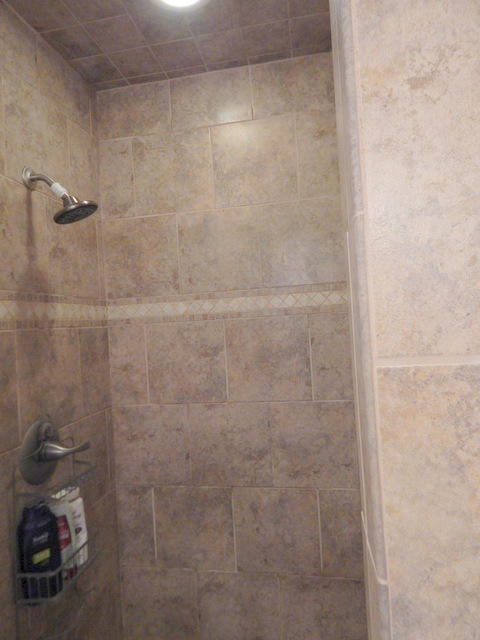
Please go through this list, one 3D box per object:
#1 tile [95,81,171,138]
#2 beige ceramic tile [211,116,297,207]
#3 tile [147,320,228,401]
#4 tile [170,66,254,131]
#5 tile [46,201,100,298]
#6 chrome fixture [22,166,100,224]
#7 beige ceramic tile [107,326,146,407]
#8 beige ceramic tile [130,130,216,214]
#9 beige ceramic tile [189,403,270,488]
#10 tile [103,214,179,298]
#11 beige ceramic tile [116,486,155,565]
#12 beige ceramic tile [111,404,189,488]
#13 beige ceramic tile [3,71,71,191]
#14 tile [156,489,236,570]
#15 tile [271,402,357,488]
[{"bbox_3d":[-0.420,-0.822,1.607,0.309,0.200,0.012,-3,0,10],"label":"tile"},{"bbox_3d":[0.053,-0.587,1.523,0.314,0.314,0.012,-3,0,10],"label":"beige ceramic tile"},{"bbox_3d":[-0.199,0.163,1.527,0.303,0.303,0.010,-3,-1,10],"label":"tile"},{"bbox_3d":[-0.110,-0.839,1.551,0.314,0.200,0.012,-3,0,10],"label":"tile"},{"bbox_3d":[-0.564,-0.230,1.385,0.010,0.303,0.303,-3,-1,10],"label":"tile"},{"bbox_3d":[-0.497,-0.360,1.144,0.205,0.166,0.126,-3,0,10],"label":"chrome fixture"},{"bbox_3d":[-0.423,0.175,1.554,0.141,0.301,0.011,-3,0,10],"label":"beige ceramic tile"},{"bbox_3d":[-0.251,-0.554,1.535,0.303,0.303,0.010,-3,-1,10],"label":"beige ceramic tile"},{"bbox_3d":[-0.035,0.476,1.545,0.314,0.316,0.012,-3,0,10],"label":"beige ceramic tile"},{"bbox_3d":[-0.374,-0.239,1.557,0.293,0.303,0.010,-3,-1,10],"label":"tile"},{"bbox_3d":[-0.407,0.817,1.613,0.151,0.314,0.012,-3,0,10],"label":"beige ceramic tile"},{"bbox_3d":[-0.334,0.479,1.551,0.292,0.303,0.010,-3,-1,10],"label":"beige ceramic tile"},{"bbox_3d":[-0.603,-0.529,1.223,0.011,0.299,0.301,-3,0,10],"label":"beige ceramic tile"},{"bbox_3d":[-0.169,0.778,1.522,0.303,0.303,0.010,-3,-1,10],"label":"tile"},{"bbox_3d":[0.263,0.445,1.446,0.297,0.303,0.010,-3,-1,10],"label":"tile"}]

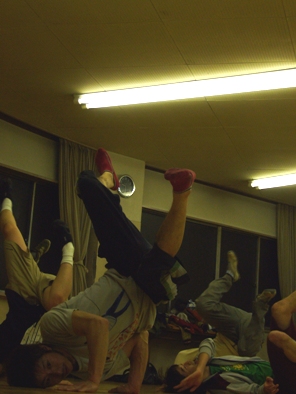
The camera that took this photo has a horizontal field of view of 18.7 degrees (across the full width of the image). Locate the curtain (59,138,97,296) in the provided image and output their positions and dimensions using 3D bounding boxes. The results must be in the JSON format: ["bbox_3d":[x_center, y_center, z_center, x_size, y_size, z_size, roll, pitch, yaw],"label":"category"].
[{"bbox_3d":[-0.830,0.360,10.120,0.570,1.950,0.180,15,-16,-42],"label":"curtain"}]

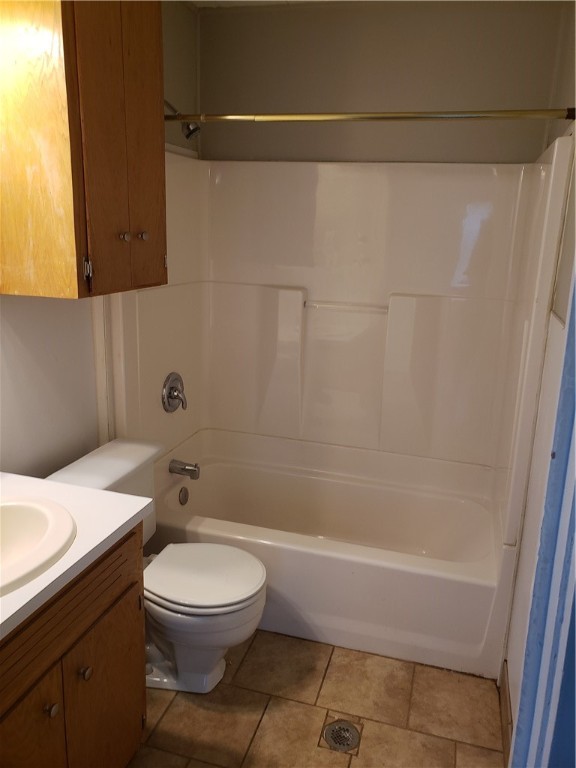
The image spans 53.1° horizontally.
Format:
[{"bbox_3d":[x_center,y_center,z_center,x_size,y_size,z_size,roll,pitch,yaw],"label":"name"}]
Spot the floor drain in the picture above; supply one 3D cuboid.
[{"bbox_3d":[0.173,1.115,1.832,0.117,0.010,0.117,2,14,0],"label":"floor drain"}]

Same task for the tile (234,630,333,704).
[{"bbox_3d":[-0.014,1.040,2.131,0.306,0.010,0.304,6,15,15],"label":"tile"}]

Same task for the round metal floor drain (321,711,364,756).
[{"bbox_3d":[0.170,1.099,1.806,0.116,0.012,0.118,6,14,15],"label":"round metal floor drain"}]

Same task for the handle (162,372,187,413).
[{"bbox_3d":[-0.473,0.040,2.507,0.068,0.172,0.172,6,15,15],"label":"handle"}]

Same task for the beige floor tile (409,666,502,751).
[{"bbox_3d":[0.572,1.100,1.969,0.296,0.010,0.309,6,15,15],"label":"beige floor tile"}]

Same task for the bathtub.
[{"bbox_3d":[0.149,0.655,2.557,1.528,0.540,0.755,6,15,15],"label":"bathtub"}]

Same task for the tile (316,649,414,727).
[{"bbox_3d":[0.282,1.070,2.049,0.306,0.010,0.307,6,15,15],"label":"tile"}]

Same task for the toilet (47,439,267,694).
[{"bbox_3d":[-0.433,0.665,2.027,0.720,0.740,0.475,6,15,15],"label":"toilet"}]

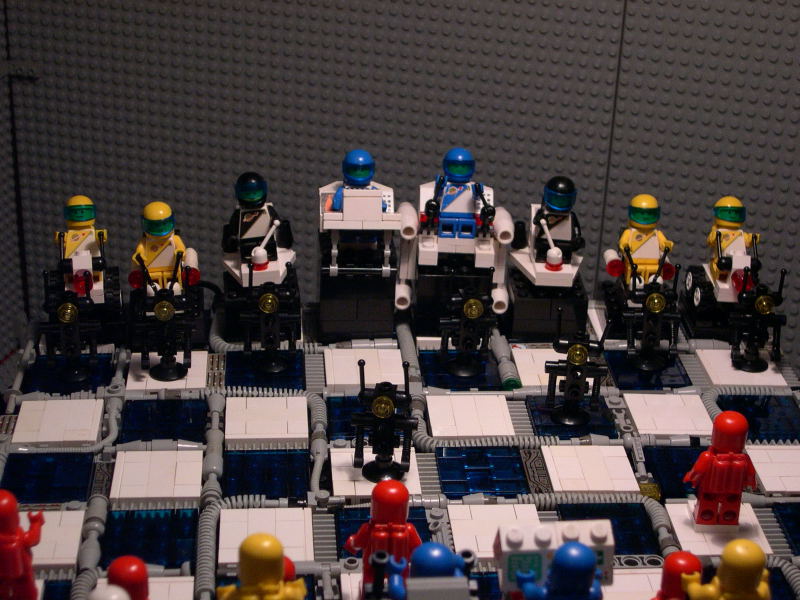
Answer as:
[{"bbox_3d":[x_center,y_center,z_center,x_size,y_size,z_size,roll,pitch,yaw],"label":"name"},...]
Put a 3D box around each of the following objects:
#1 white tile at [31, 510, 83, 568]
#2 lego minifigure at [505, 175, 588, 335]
[{"bbox_3d":[-0.127,0.084,0.535,0.032,0.004,0.032,0,27,-5],"label":"white tile"},{"bbox_3d":[0.064,-0.021,0.670,0.033,0.071,0.035,0,26,-5],"label":"lego minifigure"}]

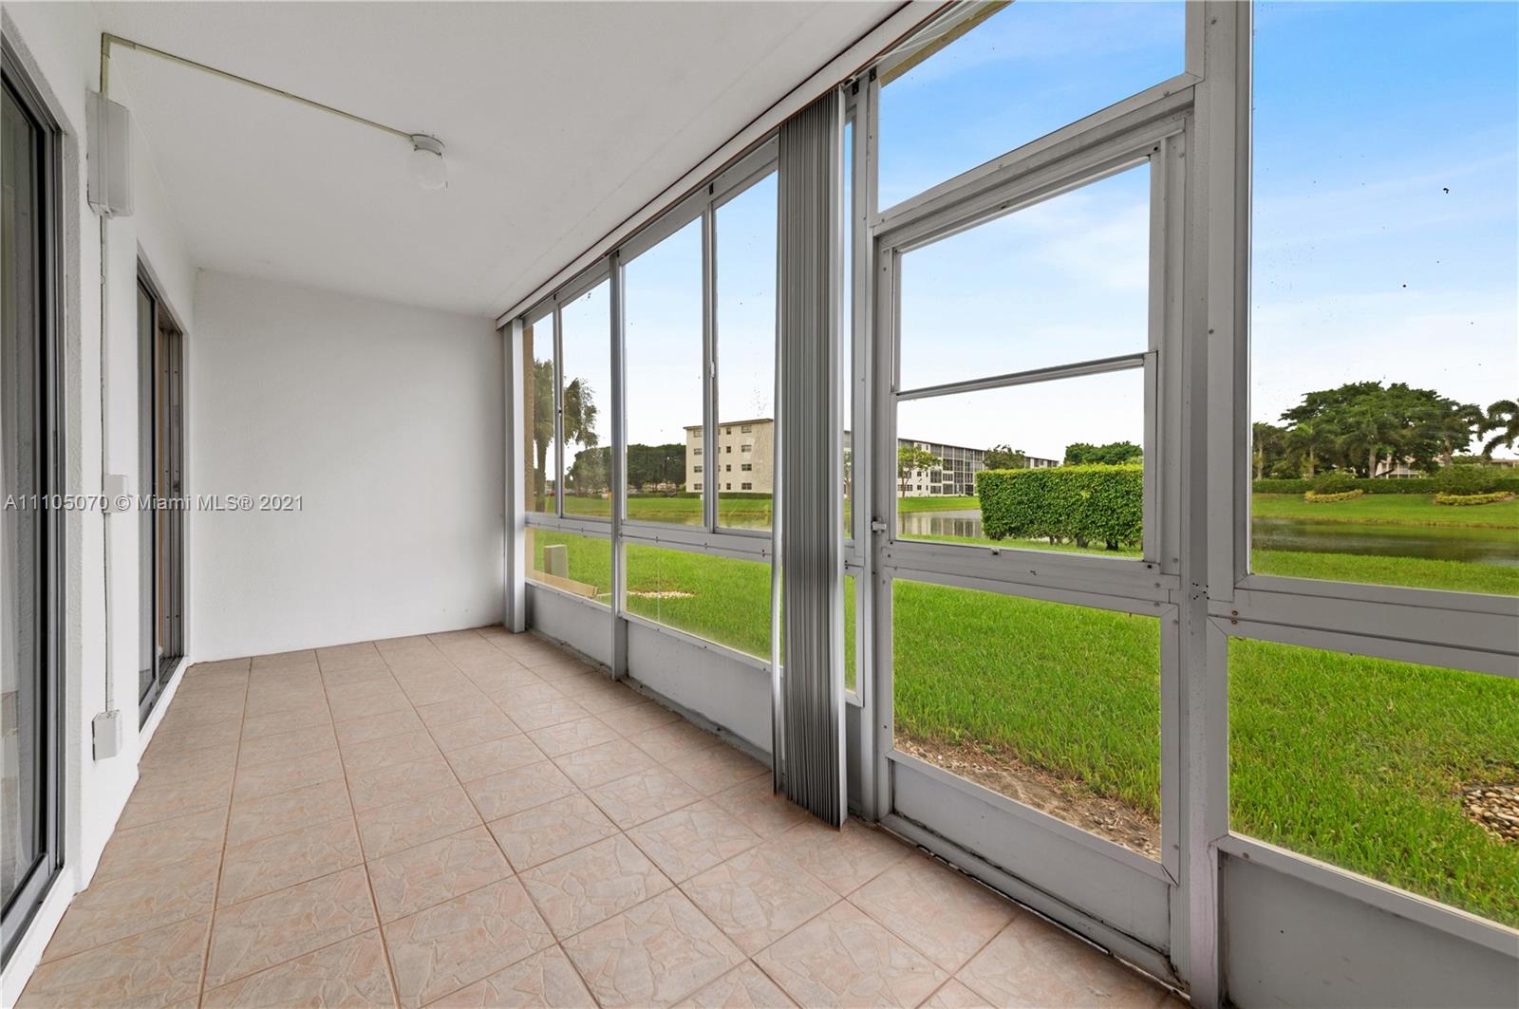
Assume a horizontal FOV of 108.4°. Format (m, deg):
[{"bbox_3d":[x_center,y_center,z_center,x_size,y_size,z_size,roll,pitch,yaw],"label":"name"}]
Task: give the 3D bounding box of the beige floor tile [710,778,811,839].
[{"bbox_3d":[0.043,1.061,1.942,0.315,0.010,0.315,0,0,-40],"label":"beige floor tile"}]

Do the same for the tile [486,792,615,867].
[{"bbox_3d":[-0.671,1.052,1.779,0.315,0.010,0.315,0,0,-40],"label":"tile"}]

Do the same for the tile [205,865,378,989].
[{"bbox_3d":[-1.140,1.030,1.359,0.315,0.010,0.315,2,-1,-41],"label":"tile"}]

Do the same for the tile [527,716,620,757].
[{"bbox_3d":[-0.843,1.047,2.472,0.315,0.010,0.315,0,0,-40],"label":"tile"}]

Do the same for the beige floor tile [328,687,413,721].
[{"bbox_3d":[-2.023,1.048,2.862,0.323,0.010,0.323,1,0,-41],"label":"beige floor tile"}]

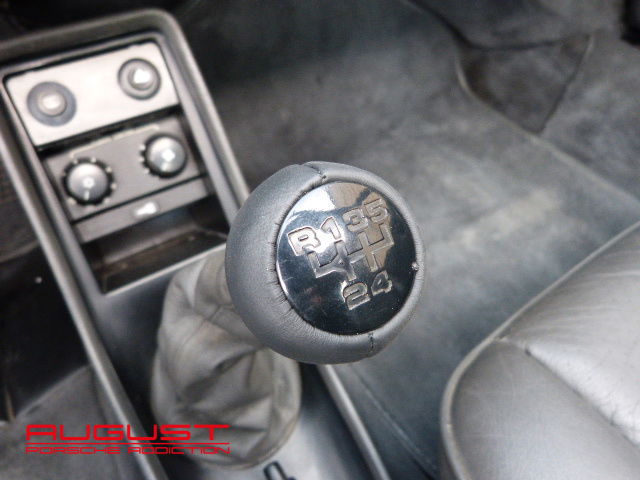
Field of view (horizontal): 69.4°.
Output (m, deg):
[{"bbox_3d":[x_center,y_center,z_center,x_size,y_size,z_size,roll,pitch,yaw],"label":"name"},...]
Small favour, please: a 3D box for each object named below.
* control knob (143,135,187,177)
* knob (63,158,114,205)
[{"bbox_3d":[-0.111,-0.061,0.336,0.028,0.016,0.028,-24,107,-19],"label":"control knob"},{"bbox_3d":[-0.152,-0.038,0.303,0.029,0.015,0.029,-25,107,-20],"label":"knob"}]

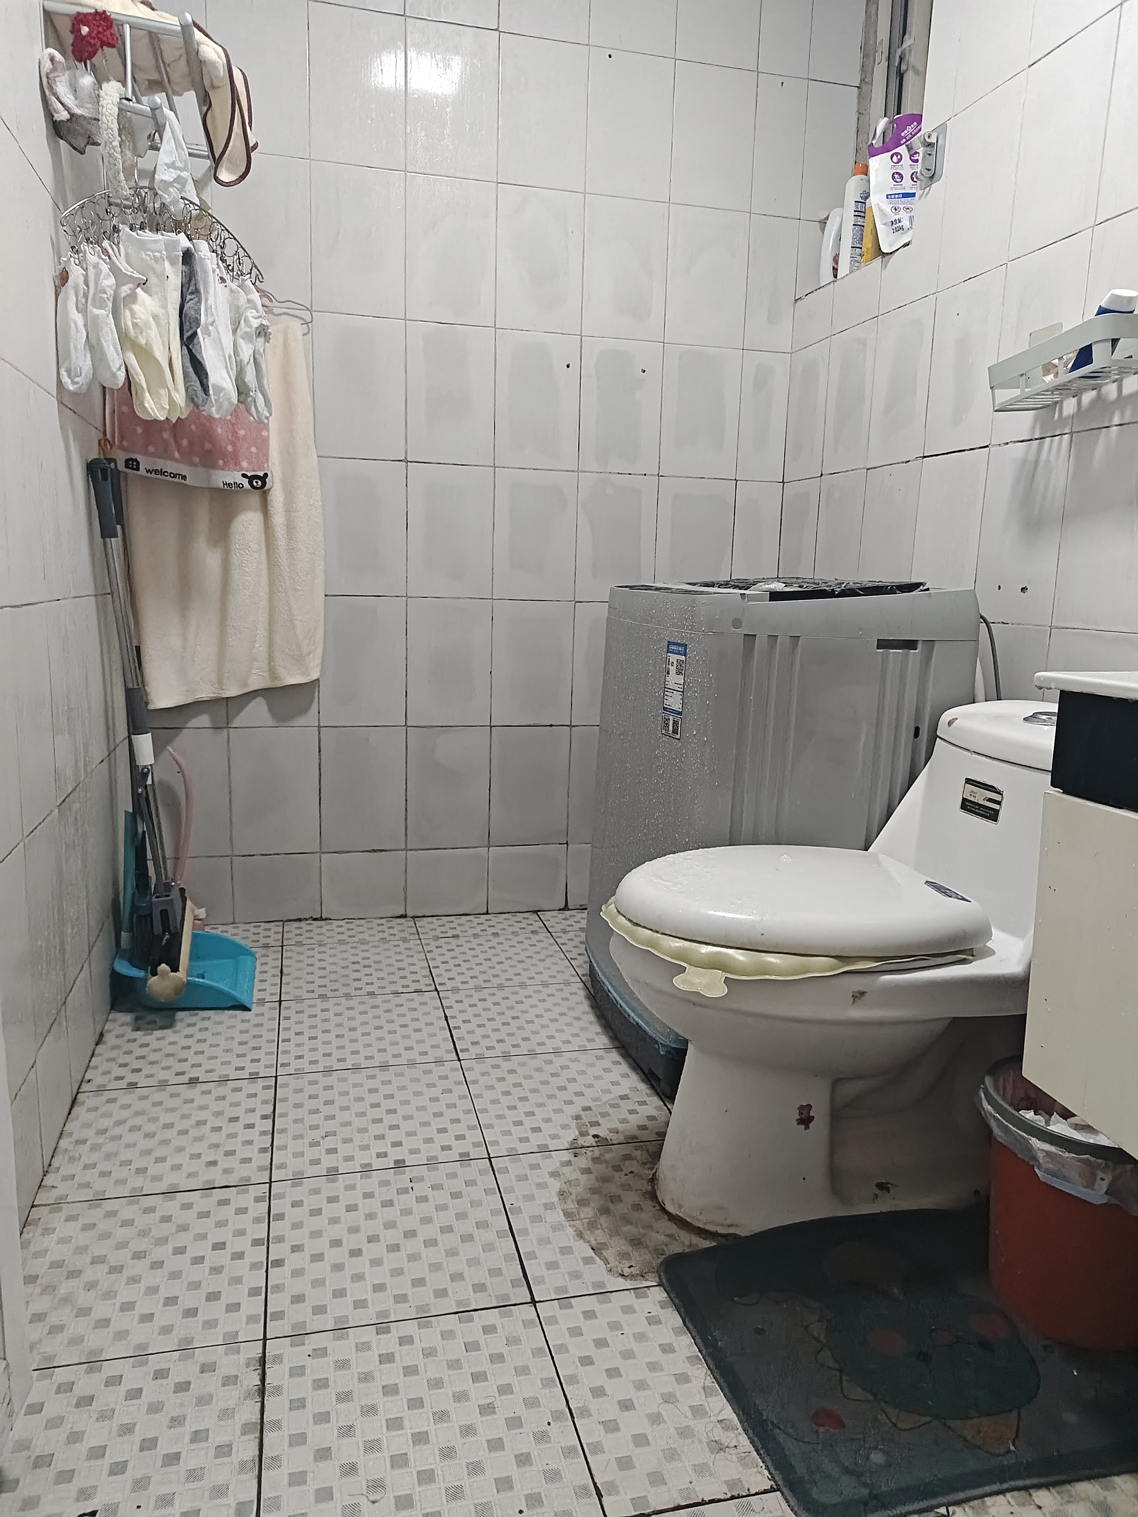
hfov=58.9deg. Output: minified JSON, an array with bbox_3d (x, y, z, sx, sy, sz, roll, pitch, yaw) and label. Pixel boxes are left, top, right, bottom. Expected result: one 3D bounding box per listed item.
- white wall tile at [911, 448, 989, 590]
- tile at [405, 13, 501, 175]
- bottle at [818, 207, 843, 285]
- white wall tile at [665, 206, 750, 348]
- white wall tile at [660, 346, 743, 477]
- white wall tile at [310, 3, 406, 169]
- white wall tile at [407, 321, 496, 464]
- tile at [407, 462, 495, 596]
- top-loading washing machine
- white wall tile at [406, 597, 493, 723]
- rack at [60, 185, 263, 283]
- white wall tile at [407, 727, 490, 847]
[{"bbox_3d":[0.708,-0.412,1.877,0.010,0.300,0.195,-1,11,-15],"label":"white wall tile"},{"bbox_3d":[-0.250,-1.411,2.166,0.198,0.299,0.011,-1,10,-14],"label":"tile"},{"bbox_3d":[0.618,-1.179,2.328,0.080,0.200,0.060,-1,10,-16],"label":"bottle"},{"bbox_3d":[0.324,-1.123,2.360,0.199,0.299,0.010,-1,10,-14],"label":"white wall tile"},{"bbox_3d":[0.315,-0.828,2.418,0.200,0.301,0.010,-1,11,-14],"label":"white wall tile"},{"bbox_3d":[-0.442,-1.403,2.113,0.200,0.300,0.010,-1,11,-14],"label":"white wall tile"},{"bbox_3d":[-0.266,-0.818,2.271,0.199,0.299,0.010,-1,10,-14],"label":"white wall tile"},{"bbox_3d":[-0.274,-0.521,2.321,0.200,0.300,0.010,-1,11,-14],"label":"tile"},{"bbox_3d":[0.355,0.089,1.874,0.520,0.835,0.530,-1,11,-14],"label":"top-loading washing machine"},{"bbox_3d":[-0.282,-0.225,2.375,0.200,0.300,0.010,-1,11,-14],"label":"white wall tile"},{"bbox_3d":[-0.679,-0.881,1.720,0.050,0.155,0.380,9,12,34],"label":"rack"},{"bbox_3d":[-0.291,0.070,2.428,0.200,0.300,0.010,-1,11,-14],"label":"white wall tile"}]

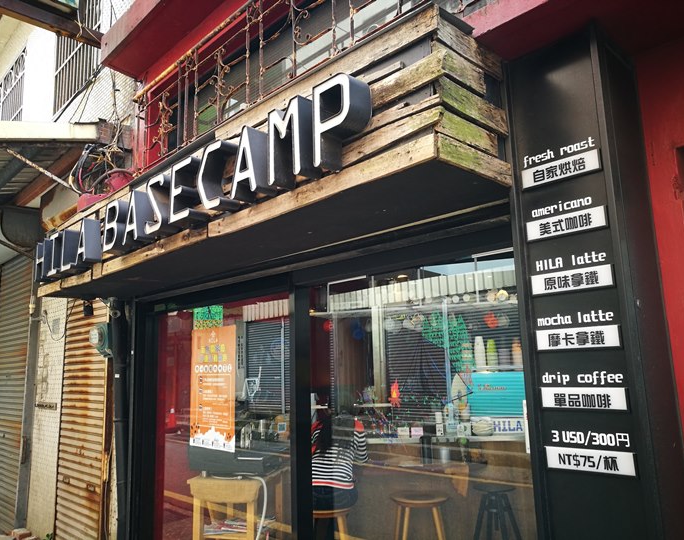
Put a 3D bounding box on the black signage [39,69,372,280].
[{"bbox_3d":[-1.140,-0.299,3.186,0.107,0.311,3.512,7,-13,-43],"label":"black signage"}]

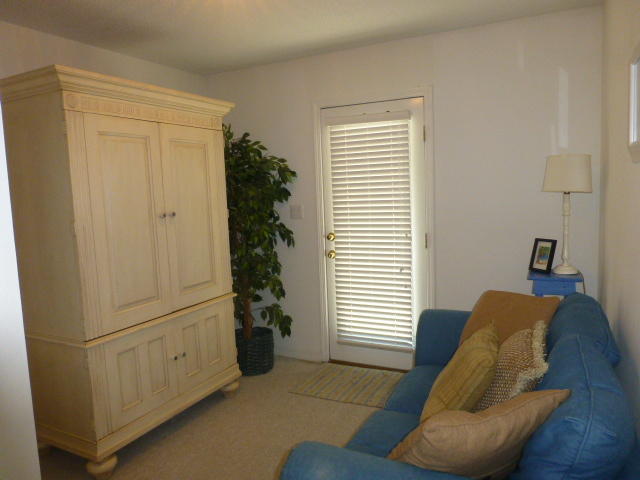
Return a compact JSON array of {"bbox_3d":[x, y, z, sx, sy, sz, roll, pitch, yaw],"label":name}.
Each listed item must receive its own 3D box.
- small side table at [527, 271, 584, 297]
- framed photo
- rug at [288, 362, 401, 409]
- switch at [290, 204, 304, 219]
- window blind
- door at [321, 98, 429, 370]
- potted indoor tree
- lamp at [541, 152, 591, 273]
[{"bbox_3d":[1.448,0.636,2.771,0.283,0.860,0.310,1,7,24],"label":"small side table"},{"bbox_3d":[1.409,0.106,2.783,0.025,0.209,0.150,12,-1,-26],"label":"framed photo"},{"bbox_3d":[0.319,1.057,3.236,0.920,0.010,0.565,1,7,24],"label":"rug"},{"bbox_3d":[-0.184,-0.225,3.624,0.118,0.118,0.012,1,7,24],"label":"switch"},{"bbox_3d":[0.381,-0.033,3.353,0.643,1.760,0.062,1,7,24],"label":"window blind"},{"bbox_3d":[0.418,-0.006,3.401,0.806,2.027,0.045,1,7,24],"label":"door"},{"bbox_3d":[-0.599,0.068,3.513,0.780,1.983,0.640,1,7,24],"label":"potted indoor tree"},{"bbox_3d":[1.489,-0.149,2.676,0.257,0.720,0.257,1,7,24],"label":"lamp"}]

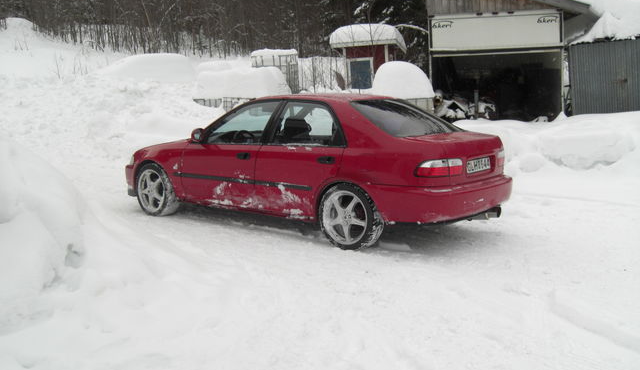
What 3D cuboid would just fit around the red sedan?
[{"bbox_3d":[-0.263,-0.284,7.500,4.390,1.360,1.710,6,9,37],"label":"red sedan"}]

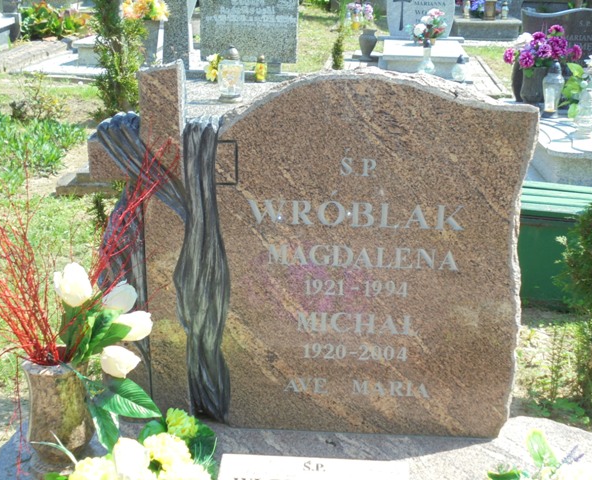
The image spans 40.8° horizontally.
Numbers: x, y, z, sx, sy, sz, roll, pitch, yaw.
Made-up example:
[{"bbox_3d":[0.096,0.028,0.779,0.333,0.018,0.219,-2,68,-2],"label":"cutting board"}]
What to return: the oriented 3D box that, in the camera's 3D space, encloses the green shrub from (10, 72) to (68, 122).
[{"bbox_3d":[-2.000,-1.111,6.200,0.440,0.380,0.420,2,21,0],"label":"green shrub"}]

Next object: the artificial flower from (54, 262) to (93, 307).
[{"bbox_3d":[-0.437,0.087,1.560,0.068,0.080,0.066,2,21,0],"label":"artificial flower"}]

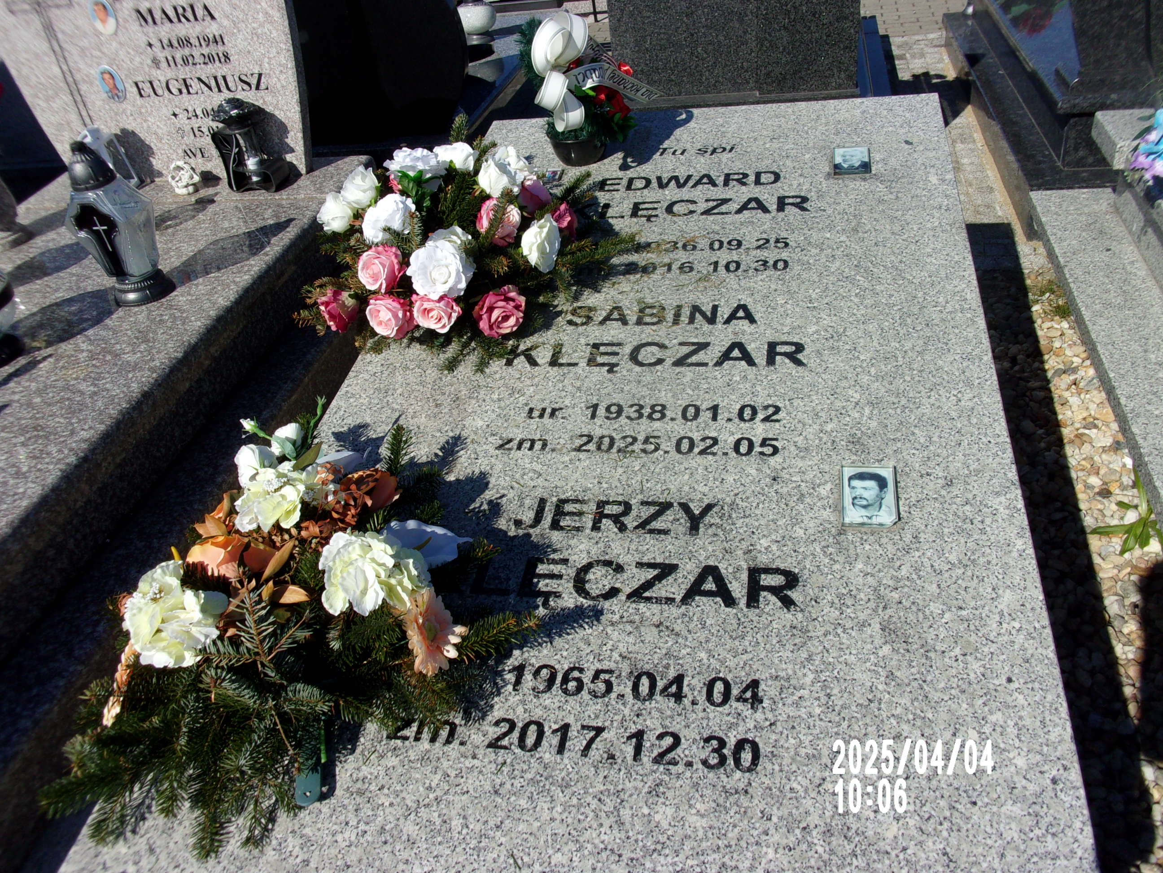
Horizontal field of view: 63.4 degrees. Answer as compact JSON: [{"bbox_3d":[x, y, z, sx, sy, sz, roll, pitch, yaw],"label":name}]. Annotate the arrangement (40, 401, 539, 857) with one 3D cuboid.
[{"bbox_3d":[-0.274,0.161,1.040,0.470,0.166,0.537,1,43,14],"label":"arrangement"}]

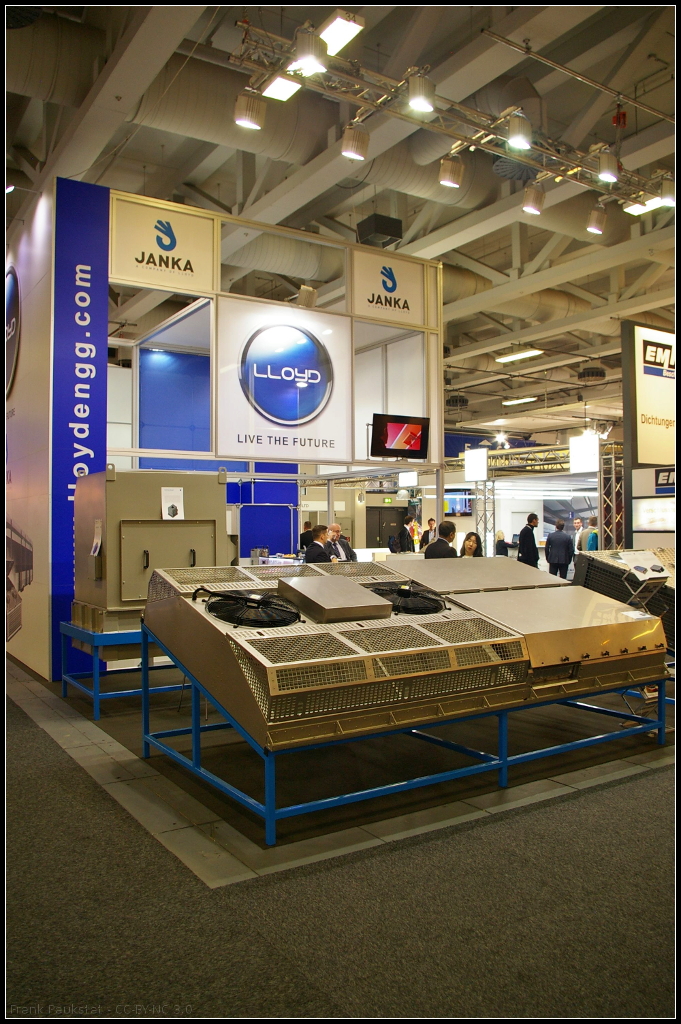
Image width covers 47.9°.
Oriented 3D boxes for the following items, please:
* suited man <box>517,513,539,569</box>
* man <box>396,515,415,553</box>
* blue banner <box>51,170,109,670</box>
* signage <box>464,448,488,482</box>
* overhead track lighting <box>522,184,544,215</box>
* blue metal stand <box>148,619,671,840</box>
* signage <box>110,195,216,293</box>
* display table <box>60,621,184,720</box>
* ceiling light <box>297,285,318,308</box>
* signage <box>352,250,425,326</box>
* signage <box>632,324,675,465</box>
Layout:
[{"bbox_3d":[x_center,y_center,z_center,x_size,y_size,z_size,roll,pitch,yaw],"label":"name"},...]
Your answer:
[{"bbox_3d":[3.515,0.985,14.382,0.350,1.830,0.500,0,-2,-28],"label":"suited man"},{"bbox_3d":[1.404,0.966,16.471,0.340,1.770,0.500,0,-2,-3],"label":"man"},{"bbox_3d":[-2.774,-0.895,8.217,0.573,5.321,0.060,1,-2,-32],"label":"blue banner"},{"bbox_3d":[2.694,-0.921,15.200,0.090,0.640,0.650,1,-2,-32],"label":"signage"},{"bbox_3d":[2.266,-3.671,9.000,0.235,0.300,0.235,1,11,-32],"label":"overhead track lighting"},{"bbox_3d":[0.452,1.192,5.272,3.124,0.889,1.830,1,-2,-33],"label":"blue metal stand"},{"bbox_3d":[-2.092,-3.148,9.142,1.257,0.954,0.050,1,-2,-31],"label":"signage"},{"bbox_3d":[-1.813,1.434,7.362,1.383,0.732,1.131,1,-2,-33],"label":"display table"},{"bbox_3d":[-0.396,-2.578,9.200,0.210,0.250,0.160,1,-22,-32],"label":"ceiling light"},{"bbox_3d":[0.687,-3.135,10.817,1.212,0.909,0.050,1,-2,-31],"label":"signage"},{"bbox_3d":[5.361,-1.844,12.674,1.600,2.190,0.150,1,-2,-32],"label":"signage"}]

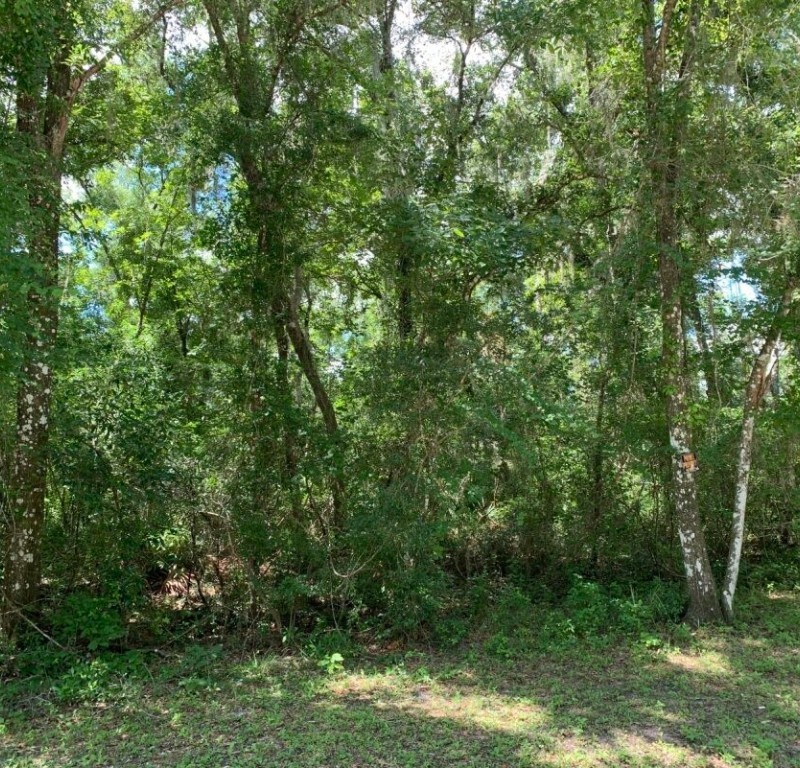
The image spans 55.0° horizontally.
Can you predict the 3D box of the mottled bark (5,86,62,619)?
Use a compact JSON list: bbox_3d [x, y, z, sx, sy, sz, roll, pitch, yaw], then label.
[{"bbox_3d":[-4.100,-0.388,8.739,0.480,6.100,0.450,0,-8,0],"label":"mottled bark"}]

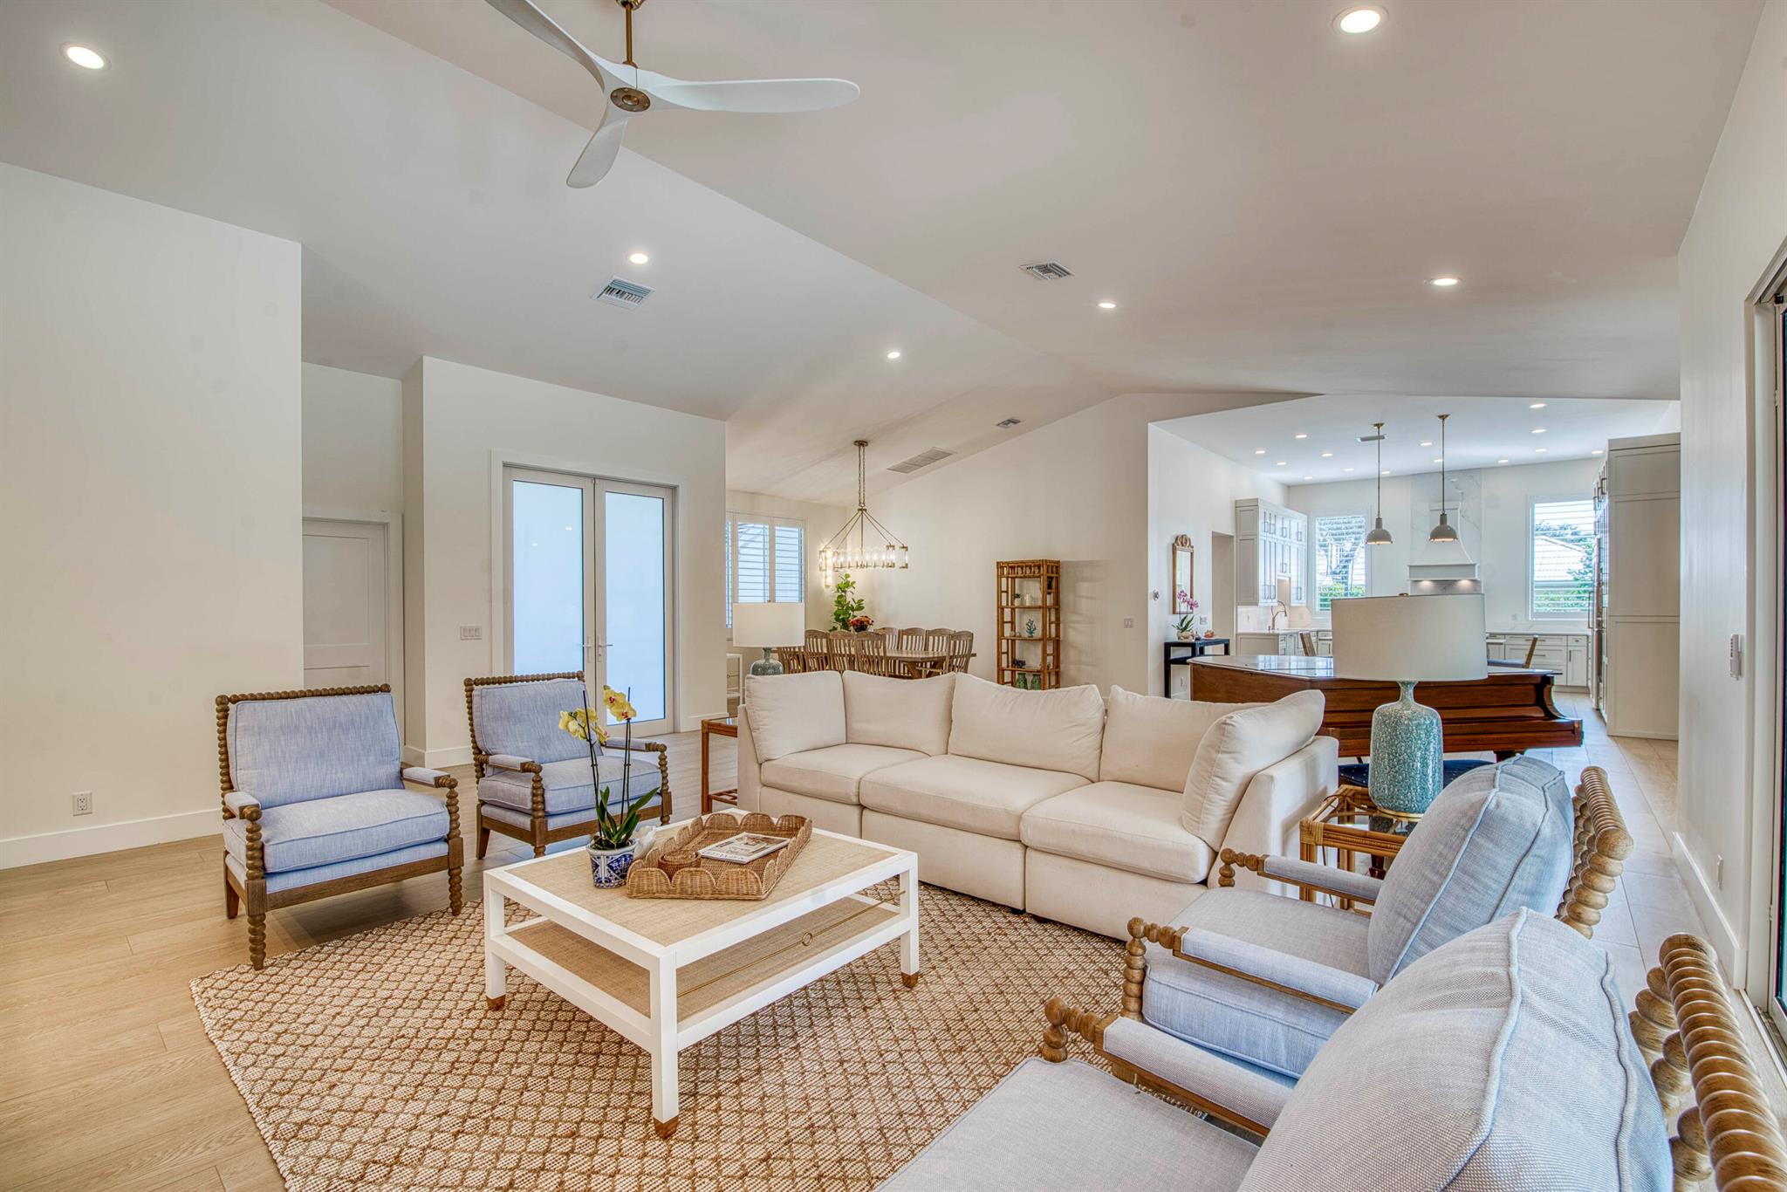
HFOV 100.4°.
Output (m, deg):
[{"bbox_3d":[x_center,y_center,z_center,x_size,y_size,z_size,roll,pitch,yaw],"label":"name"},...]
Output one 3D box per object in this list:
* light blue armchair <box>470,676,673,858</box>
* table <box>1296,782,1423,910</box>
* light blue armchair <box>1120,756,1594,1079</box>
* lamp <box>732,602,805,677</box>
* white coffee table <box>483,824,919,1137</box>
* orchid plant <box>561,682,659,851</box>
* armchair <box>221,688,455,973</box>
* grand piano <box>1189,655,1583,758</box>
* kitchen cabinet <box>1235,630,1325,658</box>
[{"bbox_3d":[-1.770,0.925,4.040,0.910,0.950,0.740,0,0,41],"label":"light blue armchair"},{"bbox_3d":[1.920,1.110,2.800,0.560,0.580,0.650,0,0,41],"label":"table"},{"bbox_3d":[1.166,0.909,1.842,0.917,0.986,0.757,-1,0,41],"label":"light blue armchair"},{"bbox_3d":[-0.860,0.435,5.120,0.480,0.800,0.480,0,0,0],"label":"lamp"},{"bbox_3d":[-0.650,1.169,2.618,1.041,0.466,1.052,-1,0,39],"label":"white coffee table"},{"bbox_3d":[-0.920,0.555,2.410,0.299,0.555,0.230,0,0,-21],"label":"orchid plant"},{"bbox_3d":[-2.470,0.925,3.310,0.910,0.950,0.740,0,0,41],"label":"armchair"},{"bbox_3d":[2.630,0.900,4.250,1.480,1.000,1.450,0,0,-11],"label":"grand piano"},{"bbox_3d":[6.069,0.961,11.559,0.620,0.920,3.000,-1,0,39],"label":"kitchen cabinet"}]

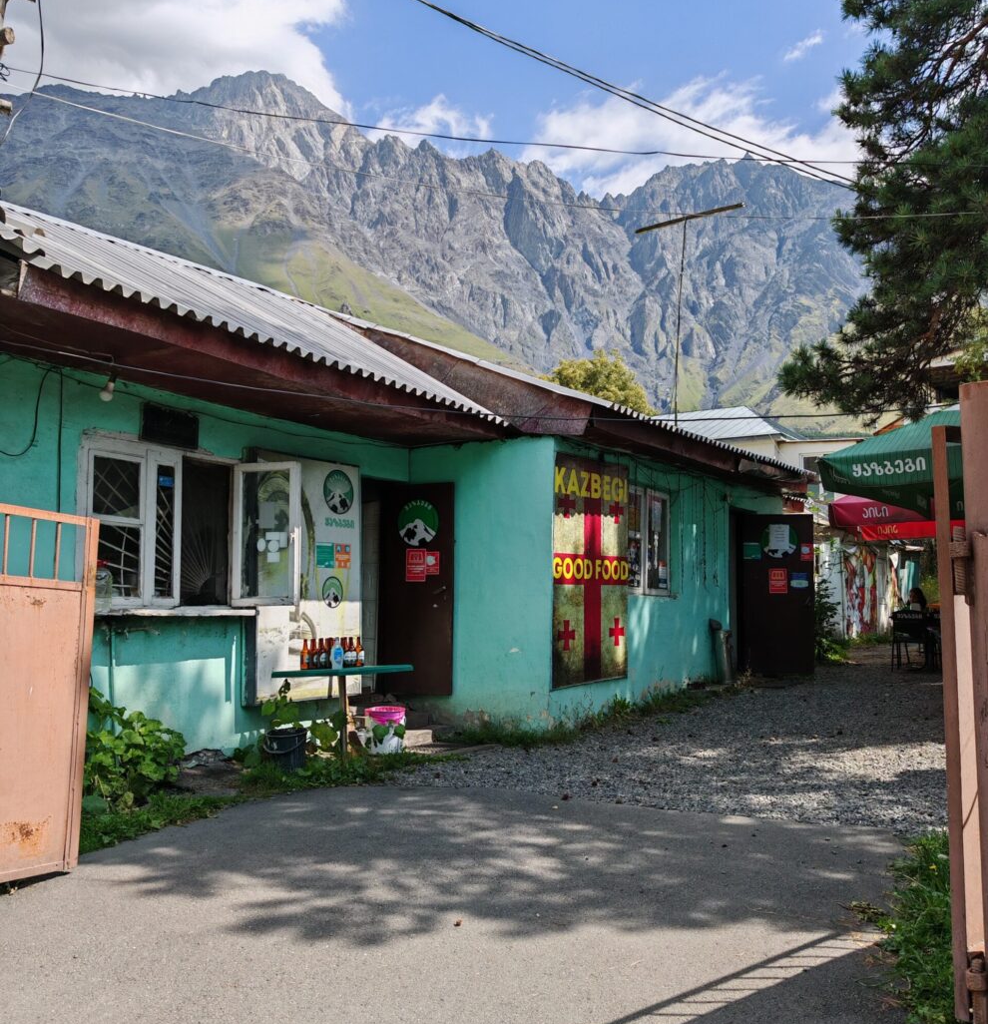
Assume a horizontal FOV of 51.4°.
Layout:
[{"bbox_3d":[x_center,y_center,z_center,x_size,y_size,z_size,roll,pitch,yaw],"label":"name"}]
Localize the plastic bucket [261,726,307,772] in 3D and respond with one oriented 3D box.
[{"bbox_3d":[-1.619,1.859,8.000,0.330,0.320,0.330,0,-5,0],"label":"plastic bucket"}]

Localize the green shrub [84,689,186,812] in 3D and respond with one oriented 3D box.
[{"bbox_3d":[-2.453,1.575,6.850,0.720,0.800,0.900,-3,-6,33],"label":"green shrub"}]

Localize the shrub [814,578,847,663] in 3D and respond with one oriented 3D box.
[{"bbox_3d":[4.687,1.528,14.600,0.700,1.200,0.750,-3,-6,33],"label":"shrub"}]

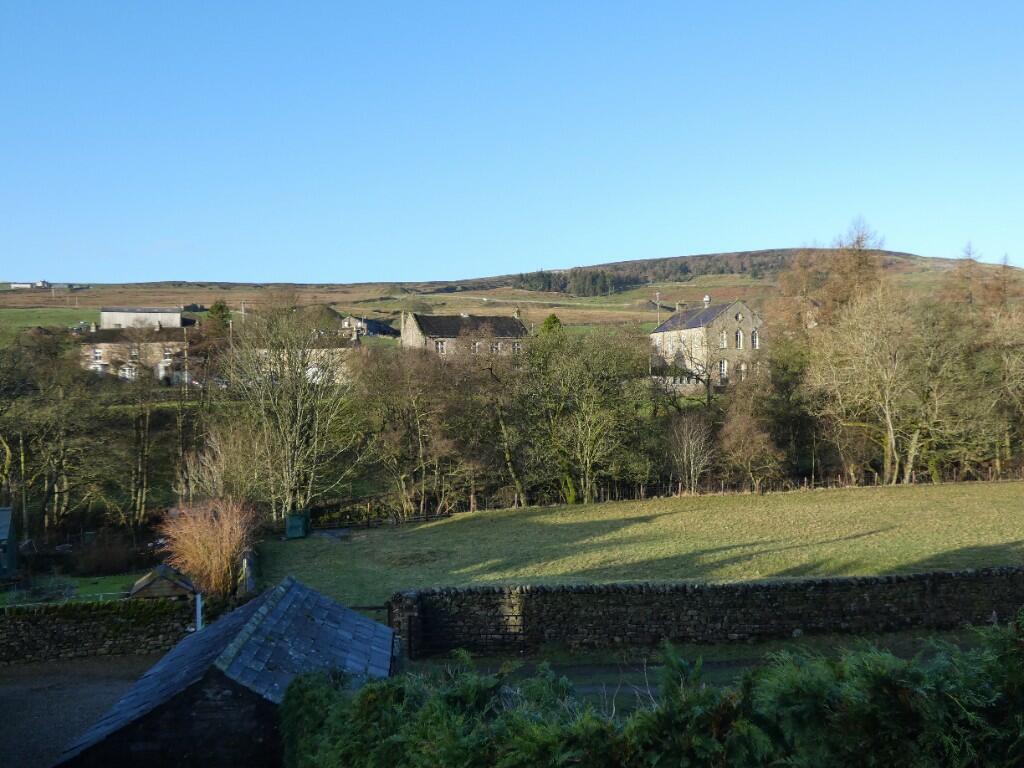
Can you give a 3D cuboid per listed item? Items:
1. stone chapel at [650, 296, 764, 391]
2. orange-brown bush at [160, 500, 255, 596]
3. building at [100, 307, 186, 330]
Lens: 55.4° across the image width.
[{"bbox_3d":[28.940,-5.790,144.100,10.500,13.200,15.000,1,-1,-23],"label":"stone chapel"},{"bbox_3d":[-9.202,5.001,29.500,2.800,3.000,2.800,0,-1,-17],"label":"orange-brown bush"},{"bbox_3d":[-86.200,-15.100,229.200,17.300,5.800,10.000,0,-1,-13],"label":"building"}]

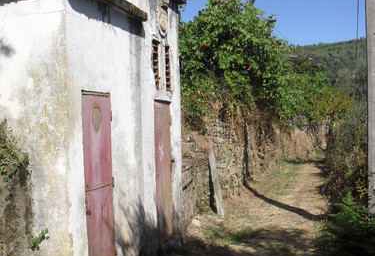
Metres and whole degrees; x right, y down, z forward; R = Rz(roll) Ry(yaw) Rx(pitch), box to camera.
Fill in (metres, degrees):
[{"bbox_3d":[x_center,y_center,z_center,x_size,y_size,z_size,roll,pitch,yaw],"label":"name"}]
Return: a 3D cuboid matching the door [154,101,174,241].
[{"bbox_3d":[-0.331,0.623,7.177,0.050,1.980,0.688,-1,1,15],"label":"door"}]

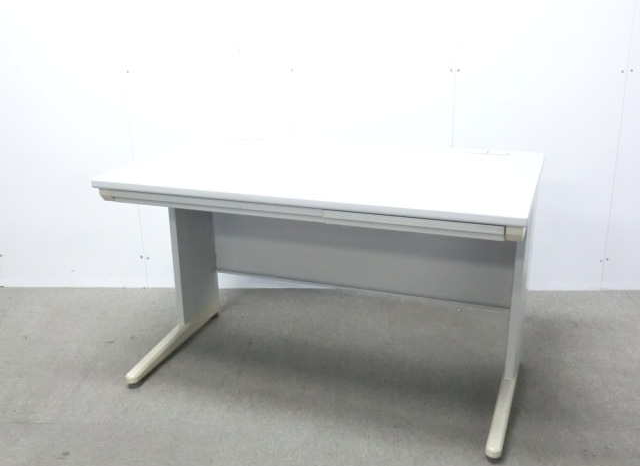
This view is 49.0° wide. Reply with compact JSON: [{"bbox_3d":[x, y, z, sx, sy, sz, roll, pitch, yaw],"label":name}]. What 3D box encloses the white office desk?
[{"bbox_3d":[0.036,0.127,2.234,1.201,0.700,0.701,6,20,19],"label":"white office desk"}]

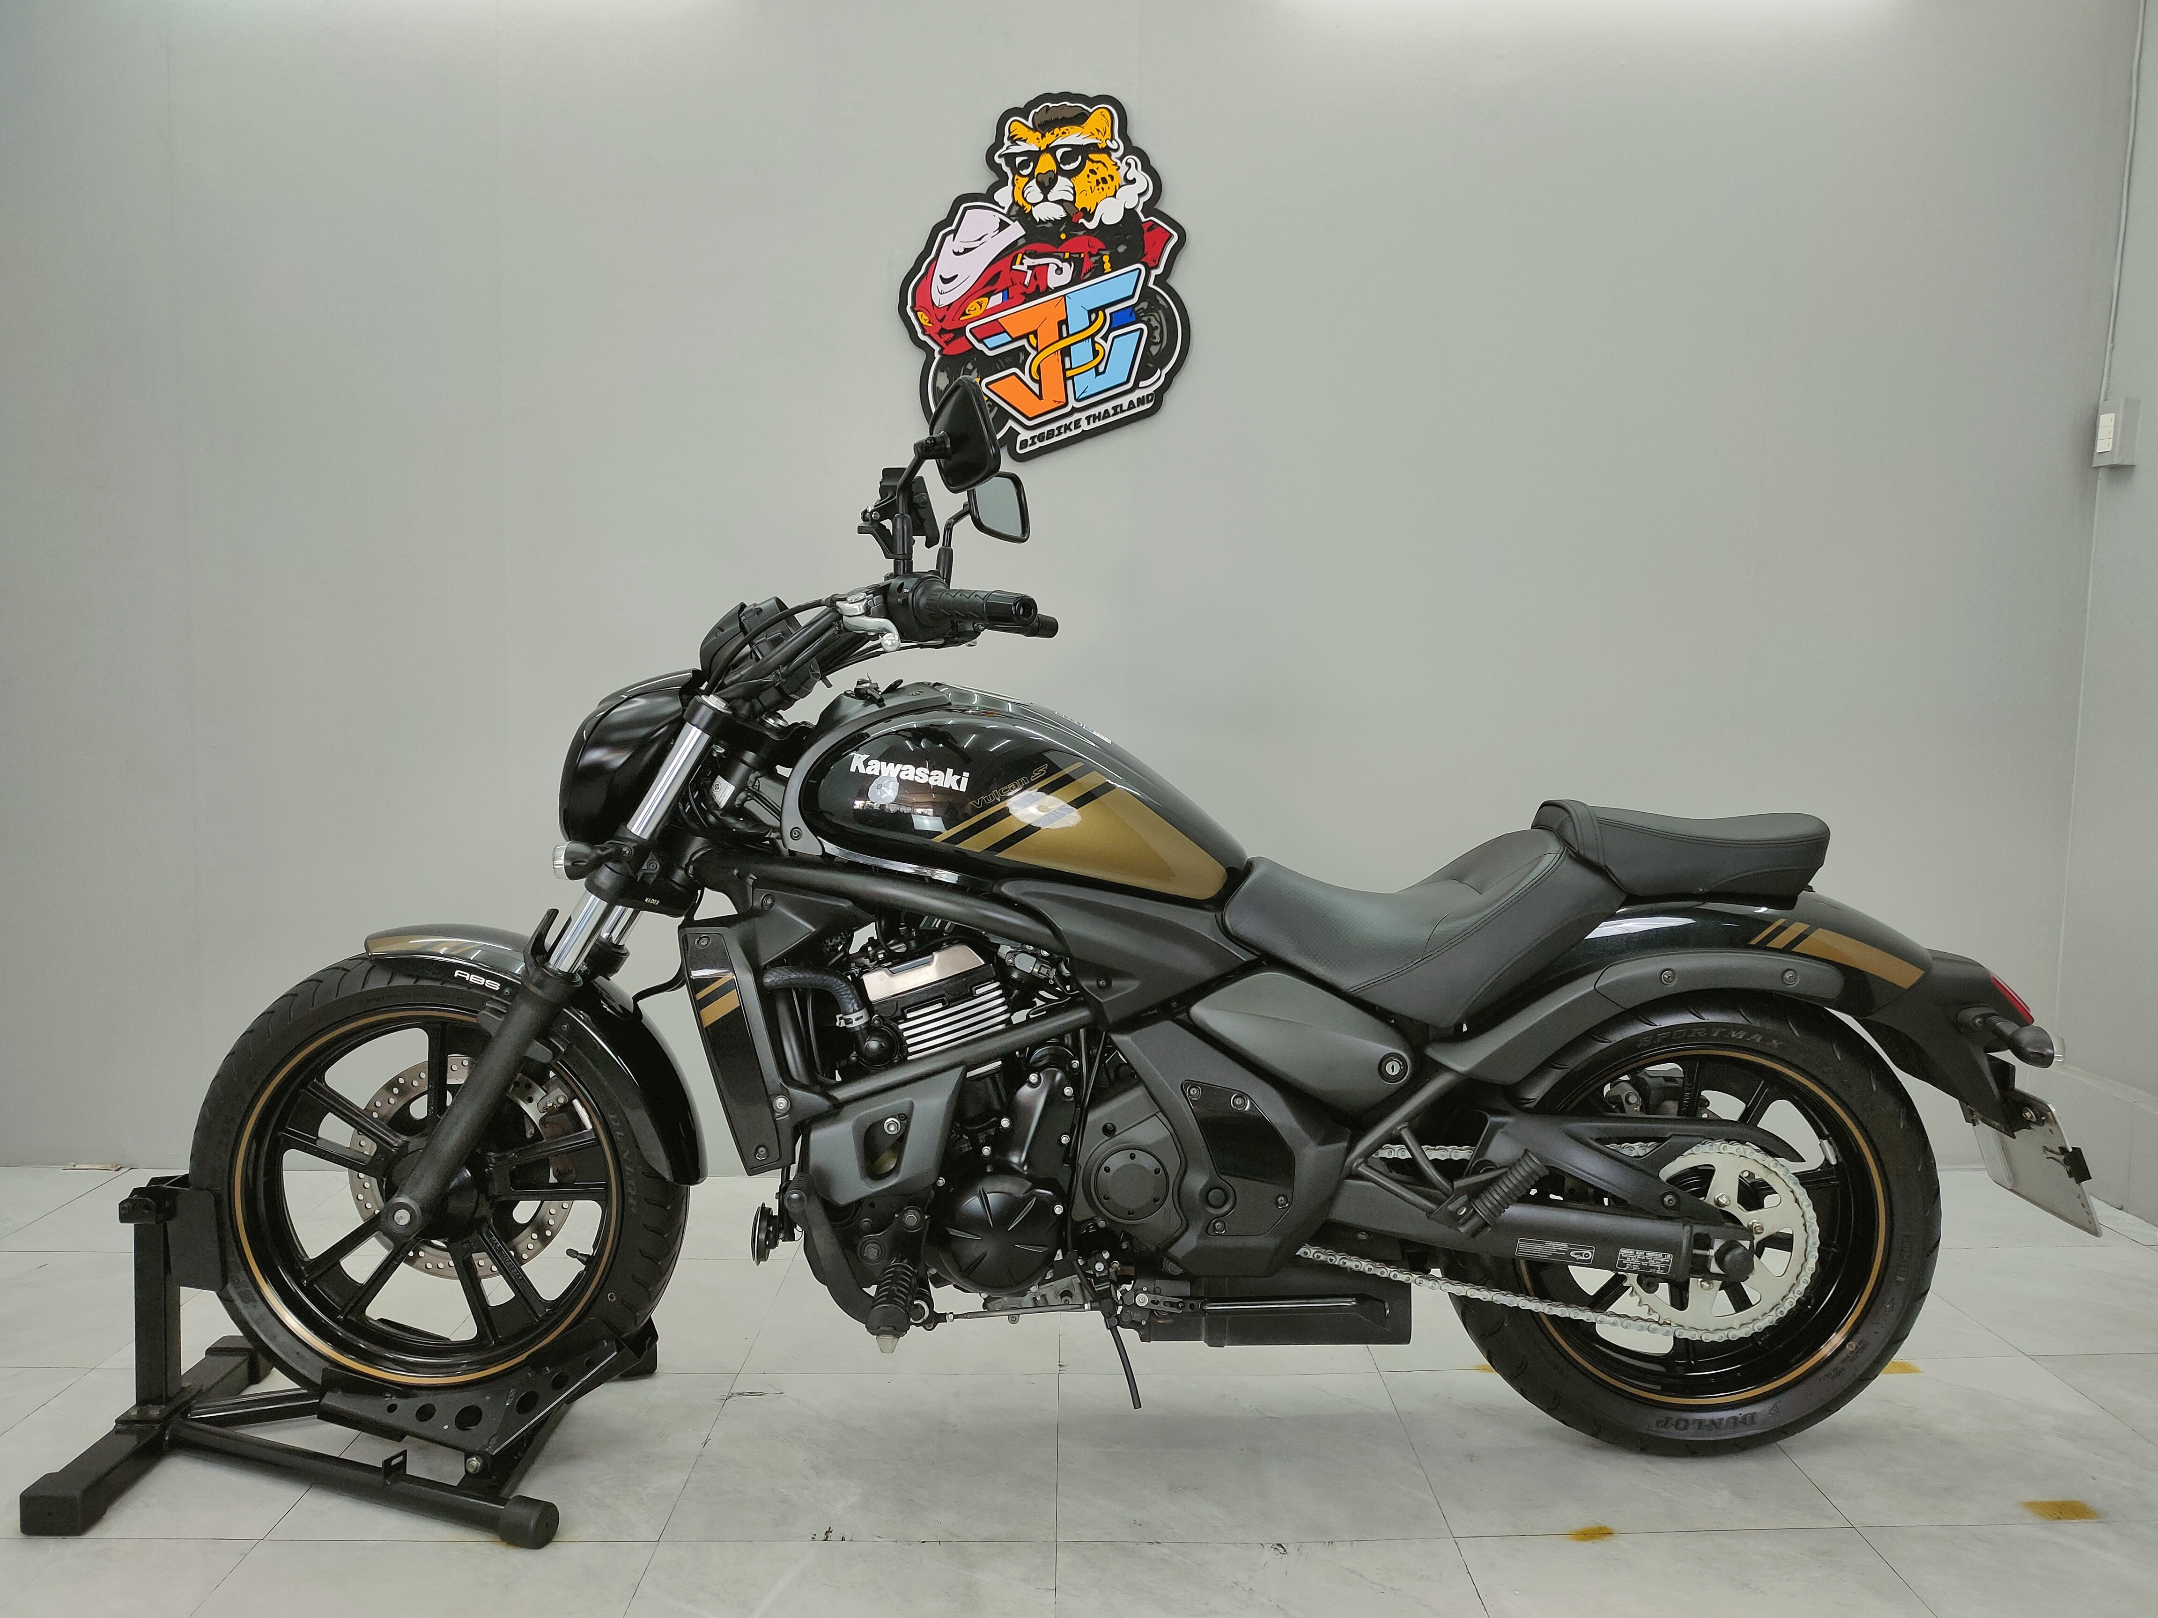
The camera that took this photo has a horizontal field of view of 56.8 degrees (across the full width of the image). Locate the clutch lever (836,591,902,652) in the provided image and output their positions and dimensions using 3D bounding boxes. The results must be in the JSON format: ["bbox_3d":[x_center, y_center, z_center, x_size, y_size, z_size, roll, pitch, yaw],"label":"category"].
[{"bbox_3d":[-0.225,-0.199,2.130,0.045,0.060,0.165,-2,5,-23],"label":"clutch lever"}]

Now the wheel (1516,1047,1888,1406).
[{"bbox_3d":[0.759,0.509,2.515,0.462,0.462,0.140,0,5,0],"label":"wheel"}]

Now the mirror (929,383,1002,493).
[{"bbox_3d":[-0.117,-0.381,2.050,0.055,0.115,0.155,-2,5,-23],"label":"mirror"}]

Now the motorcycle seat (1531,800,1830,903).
[{"bbox_3d":[0.727,0.052,2.475,0.350,0.120,0.235,0,5,0],"label":"motorcycle seat"}]

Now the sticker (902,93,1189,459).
[{"bbox_3d":[-0.066,-1.010,3.790,0.546,0.684,0.025,0,5,0],"label":"sticker"}]

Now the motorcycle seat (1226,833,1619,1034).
[{"bbox_3d":[0.415,0.145,2.475,0.470,0.235,0.310,0,5,0],"label":"motorcycle seat"}]

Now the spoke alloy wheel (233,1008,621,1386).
[{"bbox_3d":[-0.806,0.482,2.515,0.485,0.485,0.110,0,5,0],"label":"spoke alloy wheel"}]

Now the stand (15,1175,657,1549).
[{"bbox_3d":[-0.915,0.640,2.550,0.640,0.375,0.560,0,5,0],"label":"stand"}]

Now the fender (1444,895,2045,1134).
[{"bbox_3d":[0.800,0.240,2.480,0.760,0.275,0.250,0,5,0],"label":"fender"}]

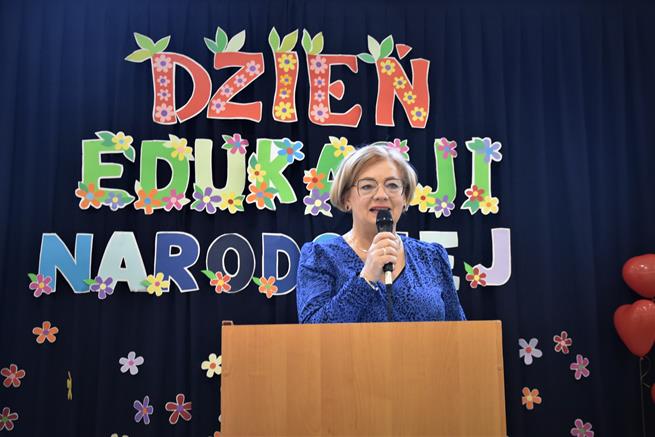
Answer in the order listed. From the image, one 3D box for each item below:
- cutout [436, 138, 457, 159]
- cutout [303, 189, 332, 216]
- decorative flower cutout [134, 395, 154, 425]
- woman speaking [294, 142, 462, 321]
[{"bbox_3d":[0.435,-0.255,2.785,0.074,0.076,0.011,-1,-8,0],"label":"cutout"},{"bbox_3d":[-0.036,-0.058,2.757,0.103,0.100,0.012,-1,-8,0],"label":"cutout"},{"bbox_3d":[-0.635,0.663,2.653,0.075,0.102,0.020,-1,-8,0],"label":"decorative flower cutout"},{"bbox_3d":[0.148,0.600,1.932,0.490,1.640,0.370,1,-9,-14],"label":"woman speaking"}]

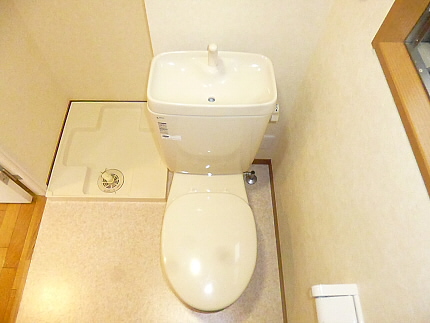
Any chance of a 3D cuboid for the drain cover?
[{"bbox_3d":[-0.595,0.102,1.694,0.147,0.045,0.147,1,65,-3],"label":"drain cover"}]

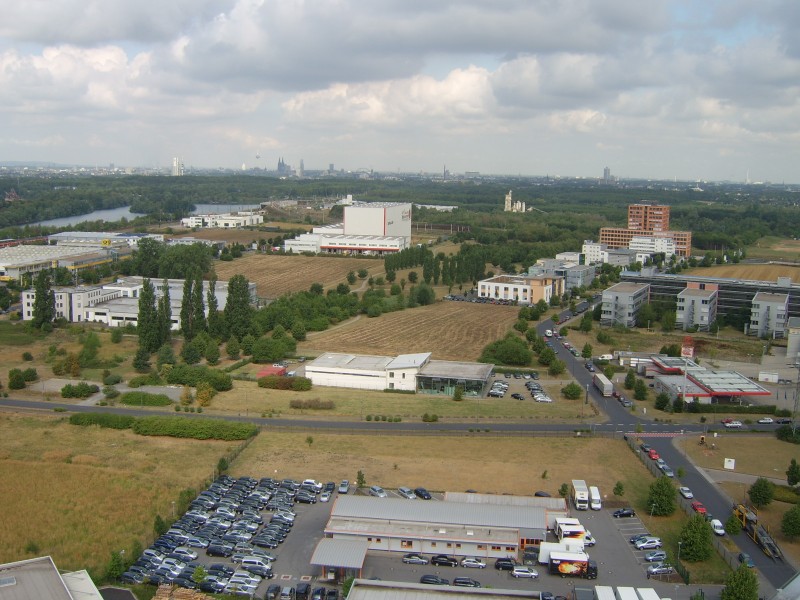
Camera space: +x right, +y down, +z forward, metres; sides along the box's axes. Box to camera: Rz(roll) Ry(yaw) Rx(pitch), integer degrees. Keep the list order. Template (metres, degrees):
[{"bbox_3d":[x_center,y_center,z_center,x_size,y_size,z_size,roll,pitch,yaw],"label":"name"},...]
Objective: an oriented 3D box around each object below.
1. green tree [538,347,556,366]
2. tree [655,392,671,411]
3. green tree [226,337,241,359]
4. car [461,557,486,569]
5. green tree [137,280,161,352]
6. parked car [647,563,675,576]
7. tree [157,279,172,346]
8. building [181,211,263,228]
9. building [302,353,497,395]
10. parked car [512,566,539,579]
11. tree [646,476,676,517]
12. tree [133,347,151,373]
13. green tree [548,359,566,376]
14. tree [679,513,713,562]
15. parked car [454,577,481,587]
[{"bbox_3d":[52.845,20.287,255.509,5.783,7.095,5.783,1,10,0],"label":"green tree"},{"bbox_3d":[74.083,28.077,201.180,4.300,5.000,4.300,1,10,0],"label":"tree"},{"bbox_3d":[-56.822,15.821,244.250,4.800,7.100,4.800,1,10,0],"label":"green tree"},{"bbox_3d":[12.908,45.759,125.100,4.400,1.470,1.780,2,10,5],"label":"car"},{"bbox_3d":[-87.058,5.319,247.668,7.300,25.000,7.300,1,10,0],"label":"green tree"},{"bbox_3d":[45.309,46.733,124.643,4.350,1.470,1.780,0,10,-9],"label":"parked car"},{"bbox_3d":[-89.116,4.664,271.999,5.180,25.938,5.180,1,10,0],"label":"tree"},{"bbox_3d":[-193.026,-86.945,782.195,68.000,11.000,70.000,2,10,3],"label":"building"},{"bbox_3d":[0.407,22.405,223.894,56.000,8.000,18.500,3,10,9],"label":"building"},{"bbox_3d":[21.514,46.418,122.403,4.600,1.500,1.780,2,10,4],"label":"parked car"},{"bbox_3d":[51.024,37.570,138.600,5.700,7.400,5.700,1,10,0],"label":"tree"},{"bbox_3d":[-82.844,19.265,230.262,5.400,8.300,5.400,1,10,0],"label":"tree"},{"bbox_3d":[52.124,22.223,236.765,5.600,6.000,5.600,1,10,0],"label":"green tree"},{"bbox_3d":[52.635,42.412,127.399,5.716,9.297,5.716,1,10,0],"label":"tree"},{"bbox_3d":[10.852,45.475,116.241,4.400,1.500,1.800,2,10,6],"label":"parked car"}]

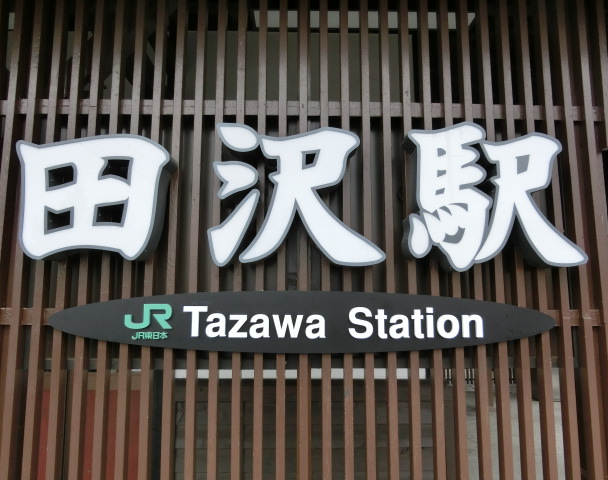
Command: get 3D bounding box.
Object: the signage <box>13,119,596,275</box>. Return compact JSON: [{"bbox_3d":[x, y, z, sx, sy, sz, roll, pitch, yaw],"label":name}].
[{"bbox_3d":[0.004,-0.207,2.302,2.744,0.727,0.145,0,-8,-1],"label":"signage"}]

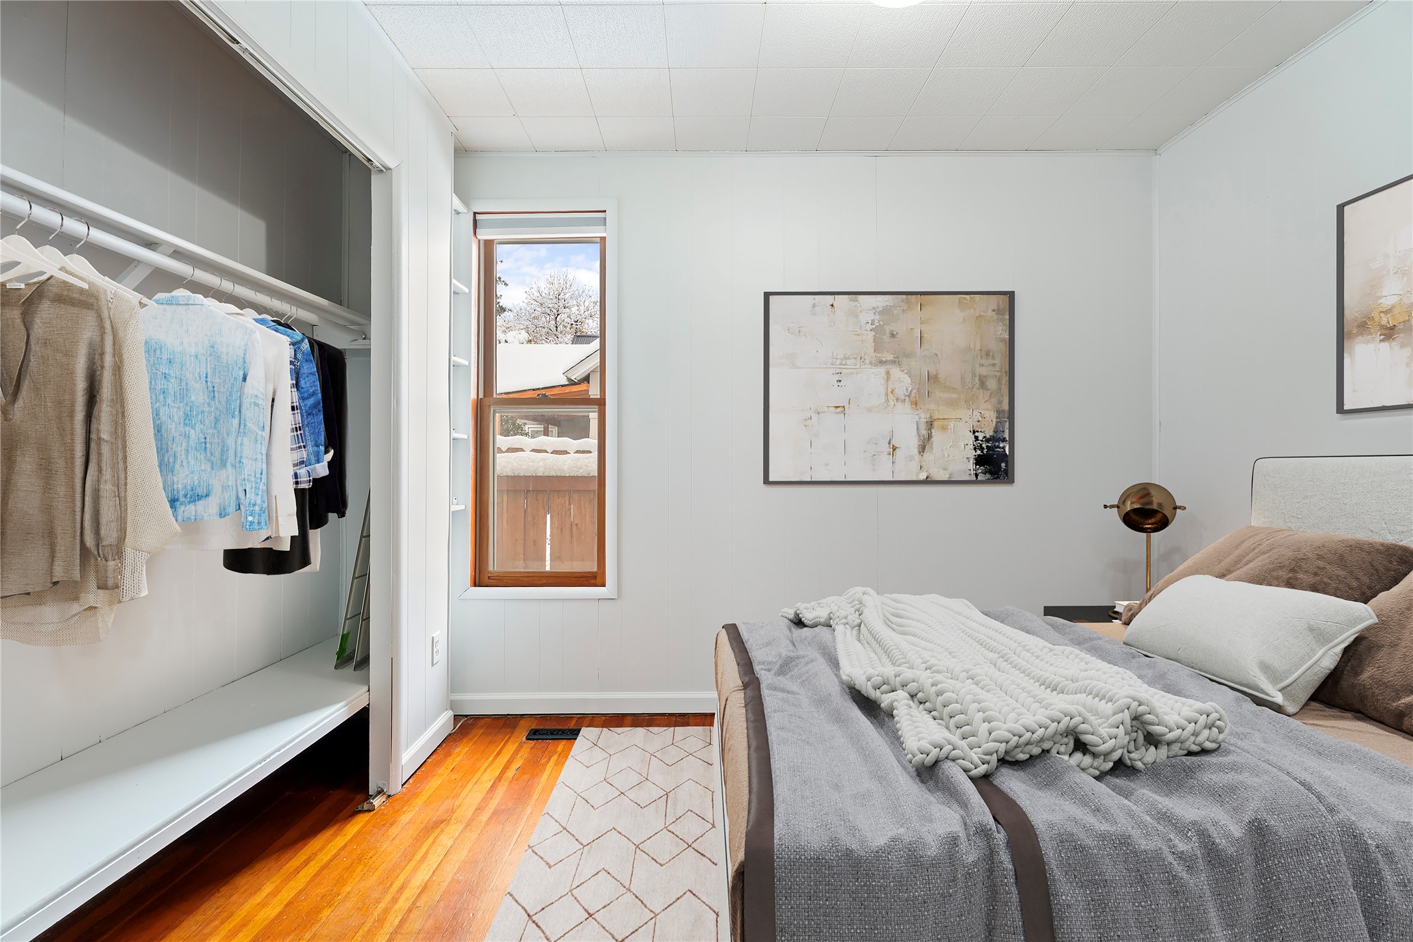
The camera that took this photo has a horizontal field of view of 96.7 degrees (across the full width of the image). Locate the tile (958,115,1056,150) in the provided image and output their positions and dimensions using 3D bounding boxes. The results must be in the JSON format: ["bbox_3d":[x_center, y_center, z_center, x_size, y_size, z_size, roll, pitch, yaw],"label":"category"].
[{"bbox_3d":[1.242,-1.403,2.601,0.305,0.016,0.267,0,0,0],"label":"tile"}]

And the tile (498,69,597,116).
[{"bbox_3d":[-0.585,-1.397,2.317,0.305,0.018,0.305,0,1,0],"label":"tile"}]

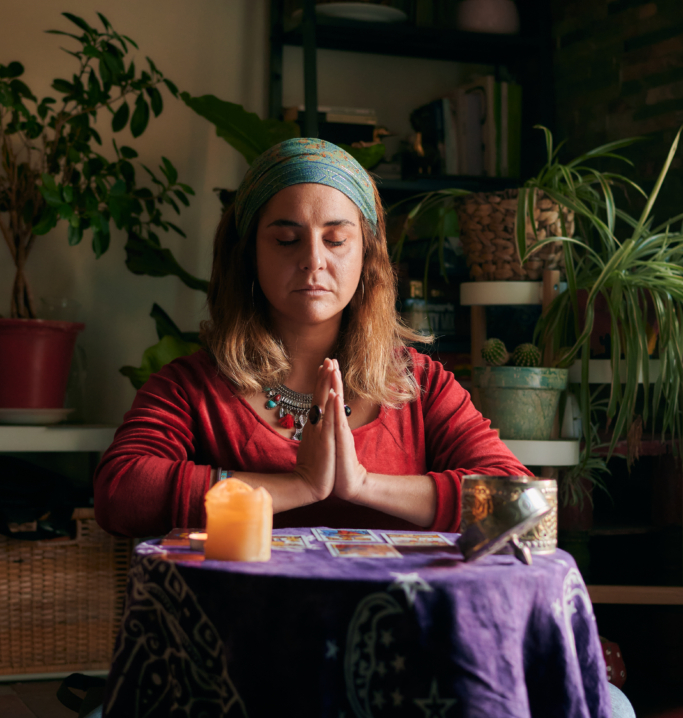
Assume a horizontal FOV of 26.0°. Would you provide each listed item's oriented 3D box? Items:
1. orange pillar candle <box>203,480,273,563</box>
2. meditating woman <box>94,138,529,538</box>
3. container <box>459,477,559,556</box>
[{"bbox_3d":[-0.105,0.163,1.510,0.068,0.082,0.068,0,-1,0],"label":"orange pillar candle"},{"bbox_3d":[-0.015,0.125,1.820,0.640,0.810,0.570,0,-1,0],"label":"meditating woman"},{"bbox_3d":[0.178,0.165,1.570,0.100,0.076,0.100,0,-1,0],"label":"container"}]

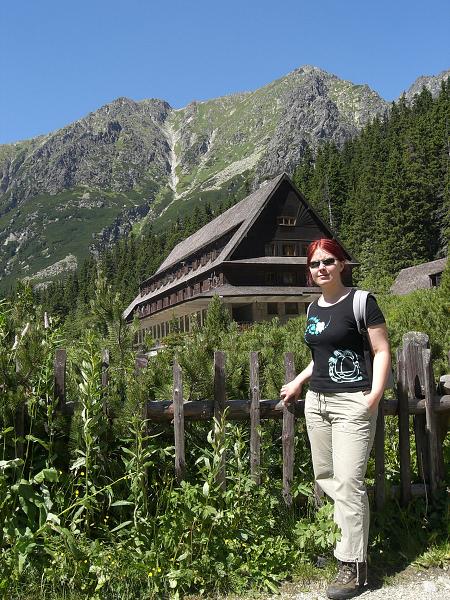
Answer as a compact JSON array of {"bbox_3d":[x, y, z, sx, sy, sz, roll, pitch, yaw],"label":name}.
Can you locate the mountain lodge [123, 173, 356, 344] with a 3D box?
[{"bbox_3d":[0.300,-2.600,81.600,16.570,16.050,38.070,0,-6,-20],"label":"mountain lodge"}]

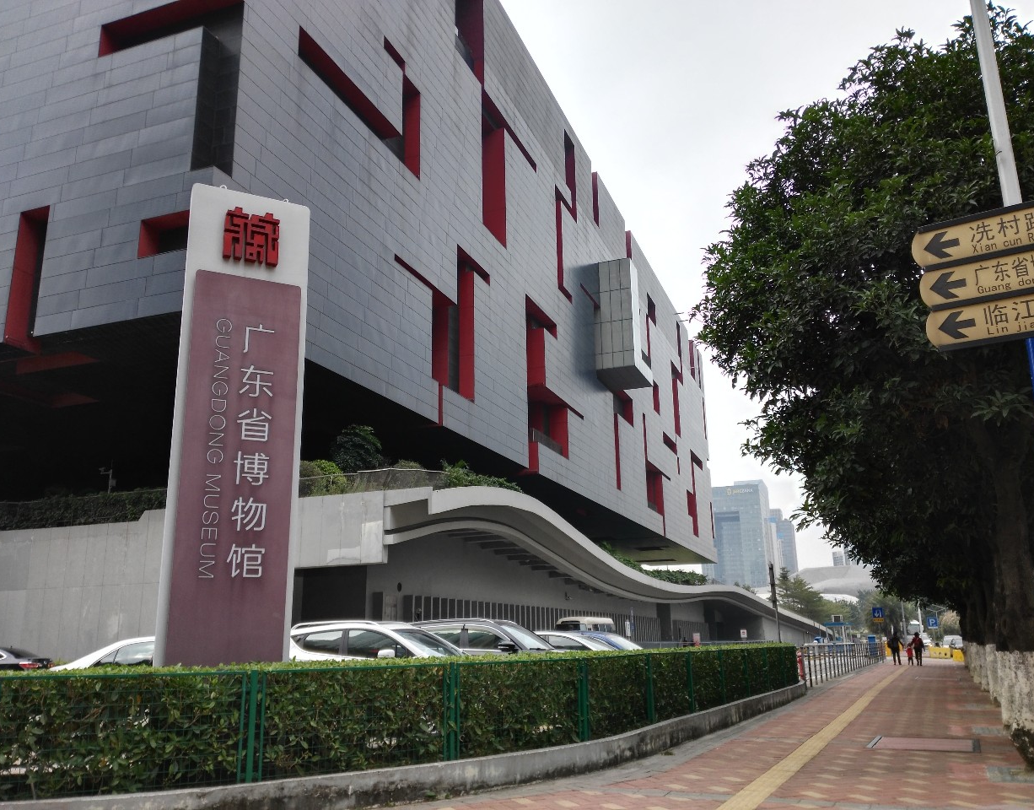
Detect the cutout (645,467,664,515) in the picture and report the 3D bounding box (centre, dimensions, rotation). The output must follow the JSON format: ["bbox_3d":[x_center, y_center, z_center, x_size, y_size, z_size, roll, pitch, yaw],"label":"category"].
[{"bbox_3d":[14.404,9.159,93.512,0.800,4.680,7.900,-6,-16,20],"label":"cutout"}]

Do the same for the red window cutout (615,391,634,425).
[{"bbox_3d":[9.841,0.036,84.380,1.000,3.070,7.800,-7,-16,20],"label":"red window cutout"}]

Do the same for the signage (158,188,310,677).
[{"bbox_3d":[-3.505,0.736,10.848,1.468,7.077,0.350,7,-17,-28],"label":"signage"}]

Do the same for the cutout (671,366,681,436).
[{"bbox_3d":[20.052,-0.420,112.656,1.000,9.200,3.900,-7,-16,20],"label":"cutout"}]

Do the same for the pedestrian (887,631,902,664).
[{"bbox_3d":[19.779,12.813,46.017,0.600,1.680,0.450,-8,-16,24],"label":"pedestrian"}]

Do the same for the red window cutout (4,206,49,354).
[{"bbox_3d":[-17.652,-4.662,32.206,1.440,5.180,0.950,-7,-16,20],"label":"red window cutout"}]

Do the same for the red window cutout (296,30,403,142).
[{"bbox_3d":[-7.827,-13.916,40.198,1.000,1.460,8.960,-7,-16,20],"label":"red window cutout"}]

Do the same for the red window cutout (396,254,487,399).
[{"bbox_3d":[-4.143,-5.052,46.458,0.900,8.600,11.500,-6,-16,20],"label":"red window cutout"}]

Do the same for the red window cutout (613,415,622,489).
[{"bbox_3d":[8.850,4.286,79.274,0.600,7.000,1.200,-6,-16,20],"label":"red window cutout"}]

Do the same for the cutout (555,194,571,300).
[{"bbox_3d":[3.435,-12.211,69.378,0.600,7.830,3.500,-6,-16,20],"label":"cutout"}]

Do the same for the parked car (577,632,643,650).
[{"bbox_3d":[2.041,6.446,21.913,4.550,1.480,1.800,-8,-16,24],"label":"parked car"}]

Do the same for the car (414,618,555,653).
[{"bbox_3d":[-0.460,5.221,17.593,4.750,1.720,1.880,-8,-16,24],"label":"car"}]

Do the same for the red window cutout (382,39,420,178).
[{"bbox_3d":[-6.307,-15.012,44.739,1.000,5.870,4.020,-7,-16,20],"label":"red window cutout"}]

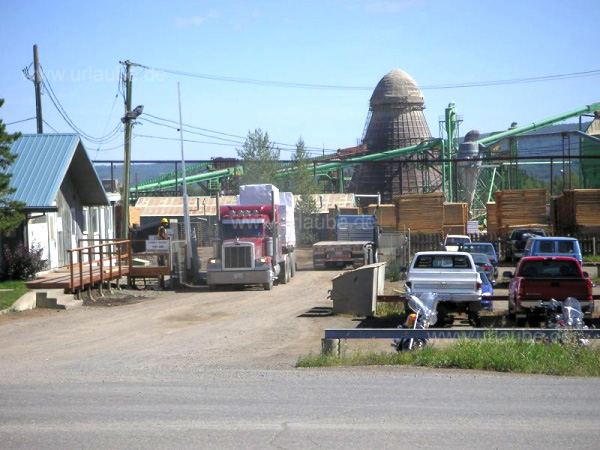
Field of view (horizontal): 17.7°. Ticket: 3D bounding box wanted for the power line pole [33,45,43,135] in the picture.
[{"bbox_3d":[-10.782,-2.555,80.000,0.320,9.860,0.320,-2,0,0],"label":"power line pole"}]

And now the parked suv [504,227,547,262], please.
[{"bbox_3d":[12.400,1.160,105.700,1.950,1.870,4.900,0,1,3],"label":"parked suv"}]

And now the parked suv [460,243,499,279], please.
[{"bbox_3d":[7.980,1.530,86.500,1.780,1.660,4.400,0,1,4],"label":"parked suv"}]

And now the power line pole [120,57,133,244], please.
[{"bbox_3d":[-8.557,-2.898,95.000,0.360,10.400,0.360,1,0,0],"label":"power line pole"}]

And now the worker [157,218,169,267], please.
[{"bbox_3d":[-5.380,0.690,75.500,0.480,1.870,0.550,0,1,-3],"label":"worker"}]

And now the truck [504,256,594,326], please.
[{"bbox_3d":[6.920,1.825,53.500,2.000,1.870,5.600,0,1,3],"label":"truck"}]

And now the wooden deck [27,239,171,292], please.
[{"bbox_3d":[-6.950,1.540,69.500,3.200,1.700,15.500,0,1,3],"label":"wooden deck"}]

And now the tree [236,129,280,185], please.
[{"bbox_3d":[-3.130,-2.850,145.000,3.400,8.850,3.400,0,1,0],"label":"tree"}]

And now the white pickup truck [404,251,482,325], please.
[{"bbox_3d":[4.088,1.770,54.900,2.000,2.000,5.300,0,1,3],"label":"white pickup truck"}]

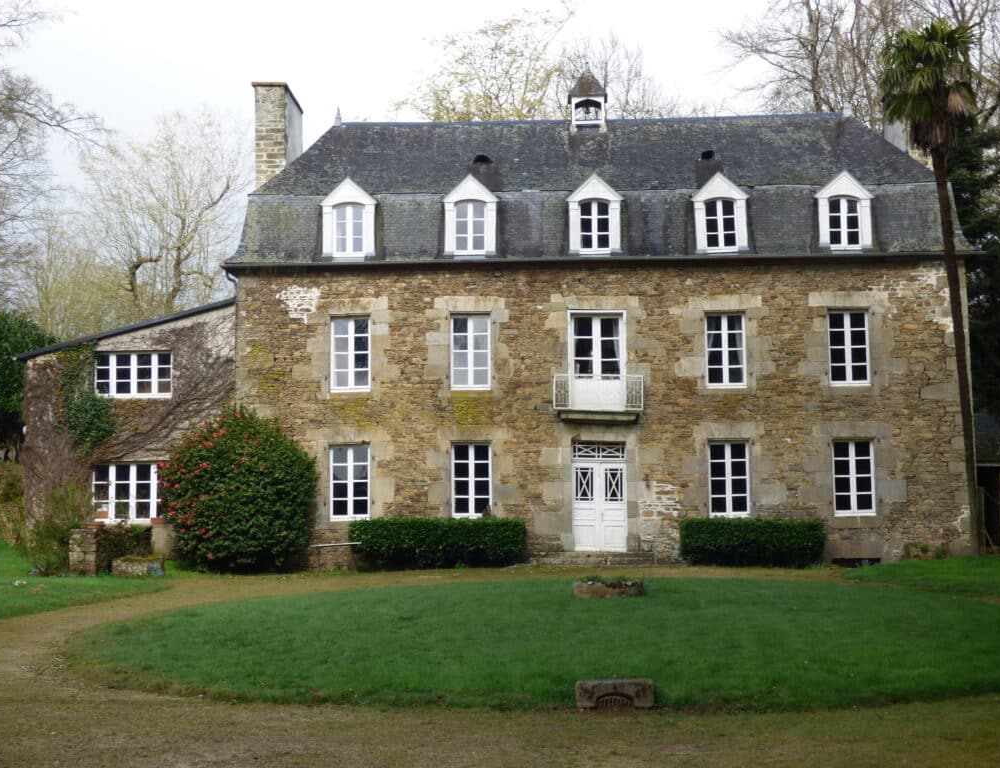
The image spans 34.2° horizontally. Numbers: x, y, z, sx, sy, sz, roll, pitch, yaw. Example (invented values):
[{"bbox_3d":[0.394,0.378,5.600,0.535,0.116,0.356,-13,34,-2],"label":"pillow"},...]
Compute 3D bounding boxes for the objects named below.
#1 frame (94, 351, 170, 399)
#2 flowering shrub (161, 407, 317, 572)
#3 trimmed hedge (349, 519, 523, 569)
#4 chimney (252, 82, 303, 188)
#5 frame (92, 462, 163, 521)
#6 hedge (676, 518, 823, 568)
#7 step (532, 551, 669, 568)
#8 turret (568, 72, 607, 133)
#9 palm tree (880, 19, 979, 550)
[{"bbox_3d":[-9.854,-0.230,43.799,2.120,1.245,0.120,-1,-6,2],"label":"frame"},{"bbox_3d":[-6.532,2.611,40.620,3.922,4.114,3.700,-1,-6,2],"label":"flowering shrub"},{"bbox_3d":[-1.523,4.062,41.183,4.411,1.294,1.100,-1,-6,2],"label":"trimmed hedge"},{"bbox_3d":[-6.446,-6.873,47.443,0.967,3.030,2.950,-1,-6,2],"label":"chimney"},{"bbox_3d":[-9.797,2.899,43.486,2.213,1.601,0.120,-1,-6,2],"label":"frame"},{"bbox_3d":[6.284,4.007,40.880,3.555,1.235,1.100,-1,-6,2],"label":"hedge"},{"bbox_3d":[2.601,4.465,41.483,3.529,0.389,0.950,-1,-6,2],"label":"step"},{"bbox_3d":[2.534,-8.075,47.208,1.093,1.767,1.050,-1,-6,2],"label":"turret"},{"bbox_3d":[11.012,-2.593,41.048,2.469,13.627,2.300,-1,-6,2],"label":"palm tree"}]

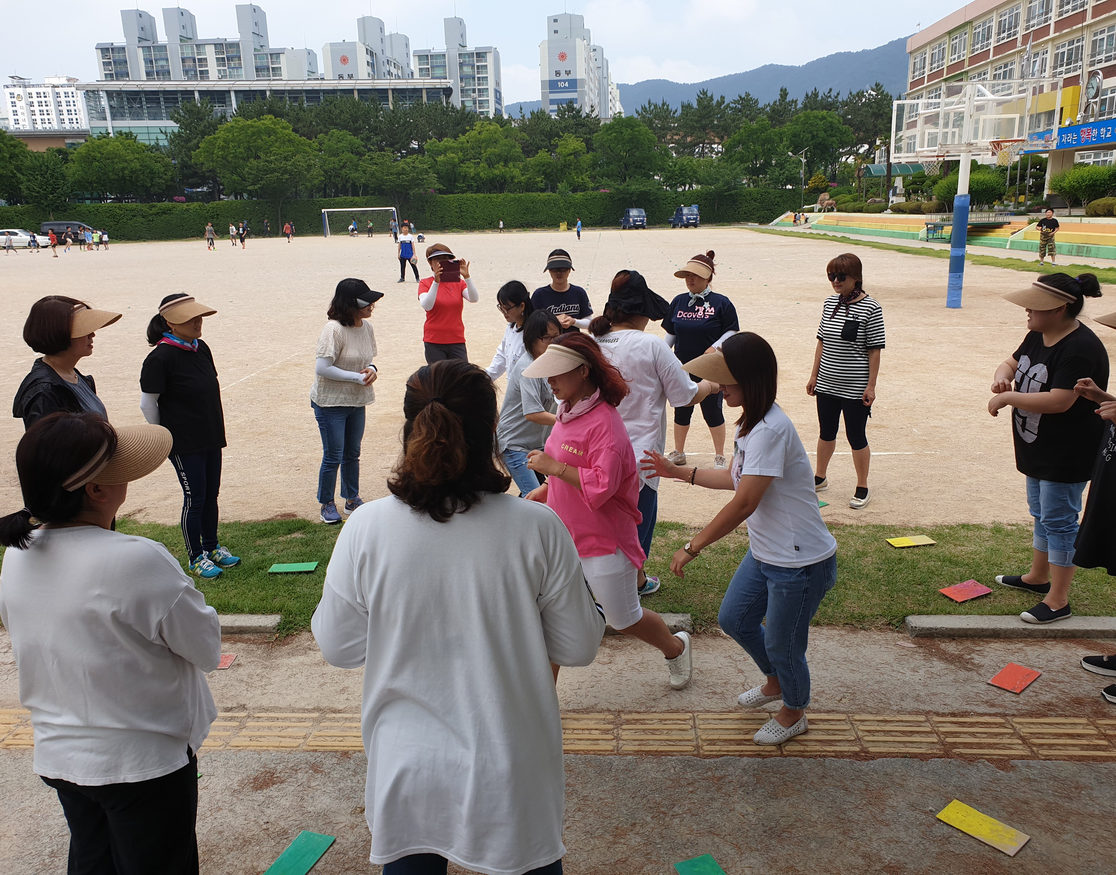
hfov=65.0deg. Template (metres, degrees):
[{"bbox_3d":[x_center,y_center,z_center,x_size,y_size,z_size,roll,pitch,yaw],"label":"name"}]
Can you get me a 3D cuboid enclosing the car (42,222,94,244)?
[{"bbox_3d":[-41.580,-17.467,75.000,5.100,1.950,1.900,-4,15,-9],"label":"car"}]

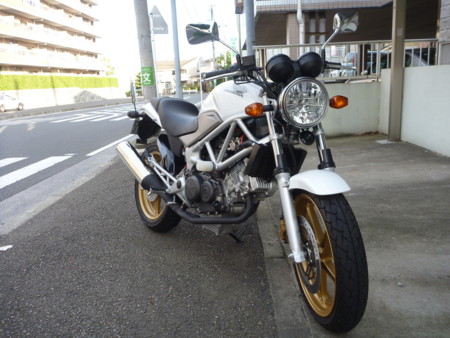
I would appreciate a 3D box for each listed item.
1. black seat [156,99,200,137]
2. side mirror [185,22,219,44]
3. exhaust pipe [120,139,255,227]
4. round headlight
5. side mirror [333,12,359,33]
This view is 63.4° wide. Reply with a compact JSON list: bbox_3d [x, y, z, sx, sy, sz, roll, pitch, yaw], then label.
[{"bbox_3d":[-0.213,-0.289,2.247,0.260,0.190,0.400,5,5,-37],"label":"black seat"},{"bbox_3d":[-0.101,-0.608,1.635,0.135,0.095,0.055,-3,11,7],"label":"side mirror"},{"bbox_3d":[-0.303,0.070,2.136,0.250,0.390,1.260,5,5,-37],"label":"exhaust pipe"},{"bbox_3d":[0.303,-0.265,1.472,0.195,0.195,0.130,-6,9,-7],"label":"round headlight"},{"bbox_3d":[0.569,-0.692,1.720,0.135,0.095,0.055,-8,12,-22],"label":"side mirror"}]

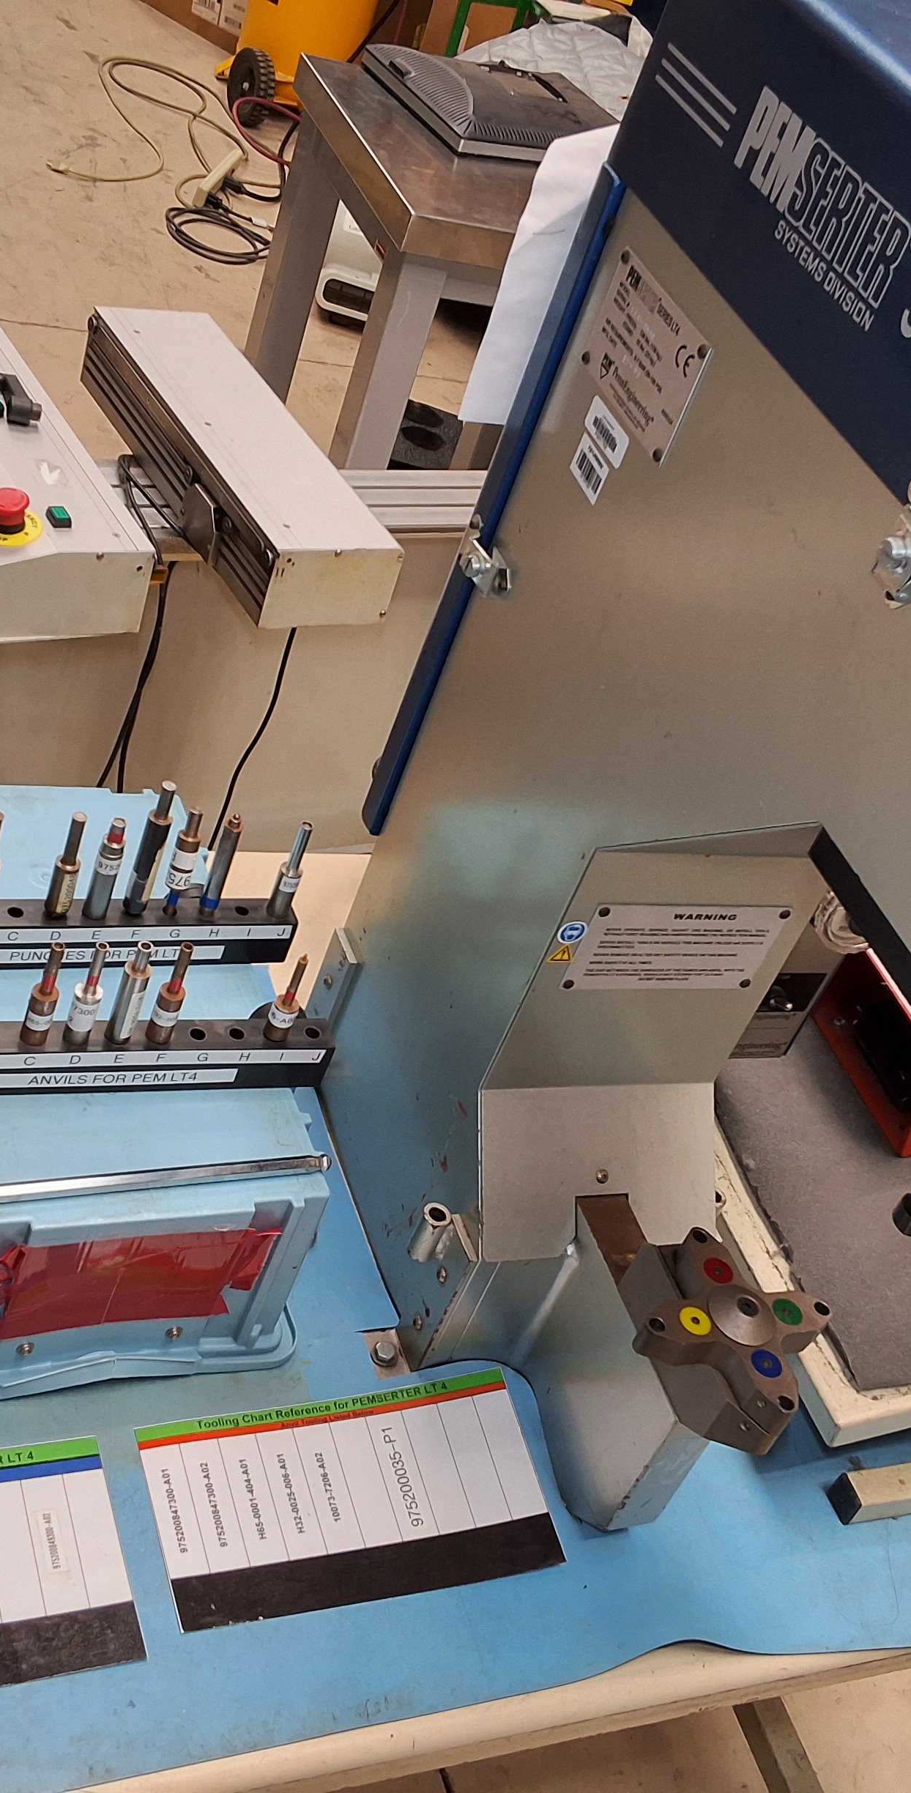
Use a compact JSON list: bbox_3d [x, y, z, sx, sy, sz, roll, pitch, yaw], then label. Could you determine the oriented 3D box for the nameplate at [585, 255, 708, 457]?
[{"bbox_3d":[0.101,-0.292,1.046,0.003,0.070,0.115,0,44,-27],"label":"nameplate"}]

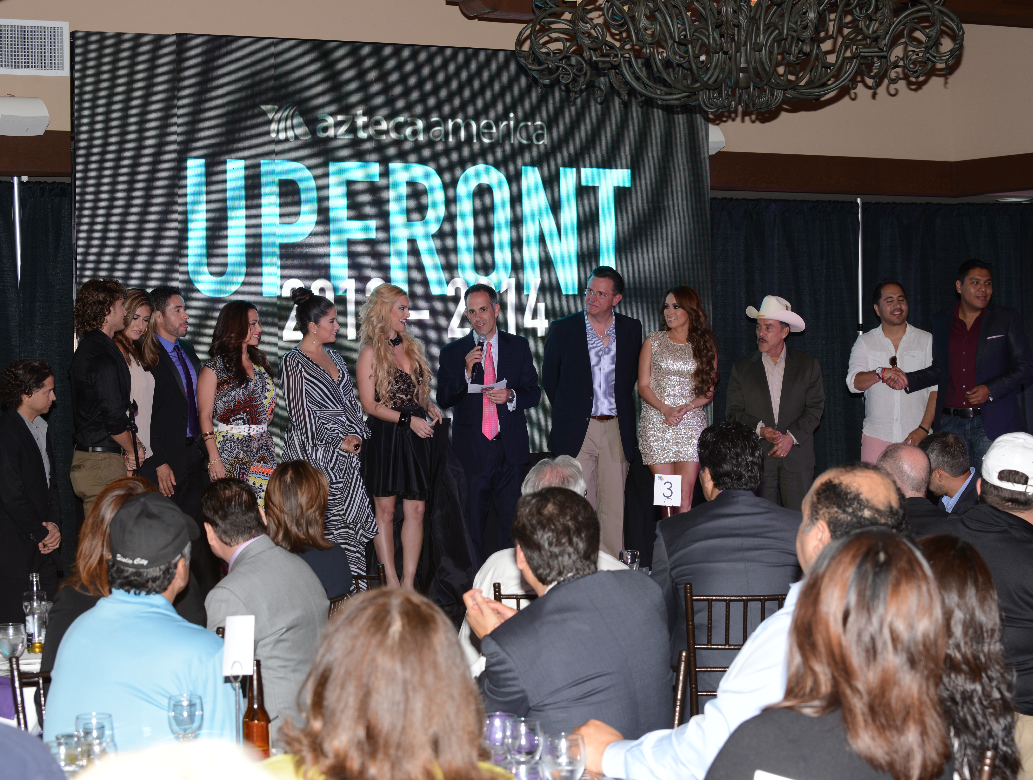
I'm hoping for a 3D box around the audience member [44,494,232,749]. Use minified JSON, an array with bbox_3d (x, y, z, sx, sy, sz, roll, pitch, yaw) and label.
[{"bbox_3d":[-0.910,0.885,5.760,0.550,1.260,0.750,0,1,20],"label":"audience member"}]

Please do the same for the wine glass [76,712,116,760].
[{"bbox_3d":[-0.858,0.738,4.643,0.082,0.155,0.082,-1,1,0],"label":"wine glass"}]

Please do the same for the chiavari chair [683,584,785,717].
[{"bbox_3d":[0.729,1.034,6.982,0.410,0.920,0.440,-1,1,4],"label":"chiavari chair"}]

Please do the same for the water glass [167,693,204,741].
[{"bbox_3d":[-0.751,0.767,5.172,0.079,0.148,0.079,-1,2,0],"label":"water glass"}]

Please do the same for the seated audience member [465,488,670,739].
[{"bbox_3d":[0.100,0.860,5.380,0.570,1.250,0.760,-1,1,-34],"label":"seated audience member"}]

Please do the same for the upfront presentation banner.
[{"bbox_3d":[-0.526,-0.699,11.633,3.584,2.099,0.100,-2,2,-28],"label":"upfront presentation banner"}]

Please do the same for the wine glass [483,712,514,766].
[{"bbox_3d":[-0.032,0.722,4.508,0.070,0.165,0.070,-1,1,0],"label":"wine glass"}]

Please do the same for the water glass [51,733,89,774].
[{"bbox_3d":[-0.941,0.765,4.800,0.071,0.080,0.071,-1,1,0],"label":"water glass"}]

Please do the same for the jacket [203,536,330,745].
[{"bbox_3d":[-0.741,0.760,6.600,0.500,0.680,0.460,-2,2,-41],"label":"jacket"}]

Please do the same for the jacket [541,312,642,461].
[{"bbox_3d":[0.383,-0.019,11.550,0.540,0.770,0.310,-2,1,-22],"label":"jacket"}]

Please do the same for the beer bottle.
[{"bbox_3d":[-0.592,0.728,5.184,0.062,0.231,0.062,-1,2,0],"label":"beer bottle"}]

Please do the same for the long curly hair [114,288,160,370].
[{"bbox_3d":[-1.767,-0.282,10.550,0.230,0.380,0.230,-1,1,-18],"label":"long curly hair"}]

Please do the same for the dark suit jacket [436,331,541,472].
[{"bbox_3d":[-0.142,0.057,11.750,0.545,0.740,0.340,-1,1,2],"label":"dark suit jacket"}]

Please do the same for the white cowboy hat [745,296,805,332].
[{"bbox_3d":[1.333,-0.393,11.700,0.300,0.180,0.360,0,2,45],"label":"white cowboy hat"}]

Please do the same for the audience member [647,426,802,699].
[{"bbox_3d":[0.625,0.782,7.067,0.560,1.380,0.850,-1,2,-12],"label":"audience member"}]

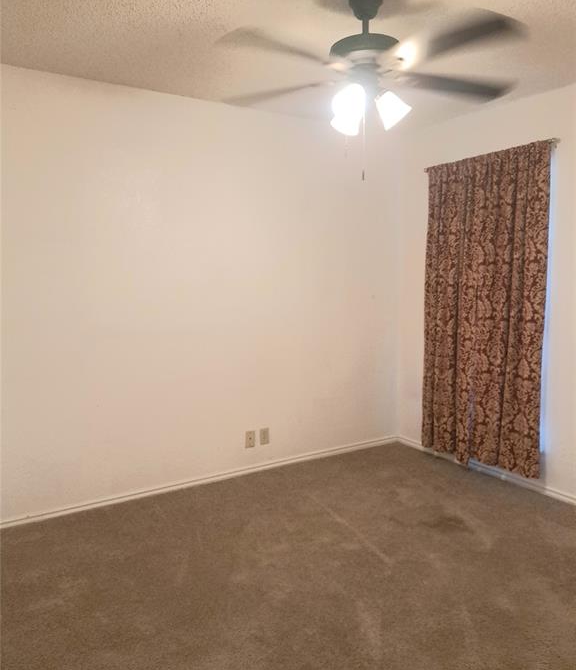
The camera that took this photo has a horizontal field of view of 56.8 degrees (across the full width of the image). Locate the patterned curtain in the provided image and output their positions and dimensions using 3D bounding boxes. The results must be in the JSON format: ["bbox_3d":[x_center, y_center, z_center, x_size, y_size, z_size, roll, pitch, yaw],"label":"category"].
[{"bbox_3d":[1.273,-0.135,3.557,0.090,2.055,0.965,-4,7,-31],"label":"patterned curtain"}]

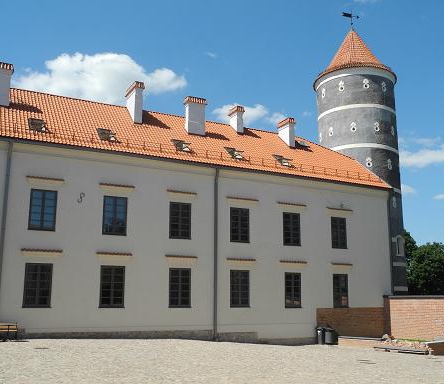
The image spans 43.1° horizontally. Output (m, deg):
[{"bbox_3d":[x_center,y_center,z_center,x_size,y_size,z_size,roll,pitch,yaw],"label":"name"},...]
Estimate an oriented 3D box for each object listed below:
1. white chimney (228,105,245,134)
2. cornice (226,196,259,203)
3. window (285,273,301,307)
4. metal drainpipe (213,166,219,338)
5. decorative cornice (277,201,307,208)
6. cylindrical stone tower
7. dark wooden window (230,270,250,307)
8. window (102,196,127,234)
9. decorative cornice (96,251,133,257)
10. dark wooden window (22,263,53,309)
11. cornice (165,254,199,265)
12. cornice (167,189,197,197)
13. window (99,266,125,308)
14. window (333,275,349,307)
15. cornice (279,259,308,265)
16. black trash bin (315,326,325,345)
[{"bbox_3d":[1.089,-5.055,40.583,0.660,1.992,1.200,6,-13,-28],"label":"white chimney"},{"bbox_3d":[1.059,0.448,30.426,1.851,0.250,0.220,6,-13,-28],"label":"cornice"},{"bbox_3d":[4.420,6.089,35.034,1.323,2.167,0.180,6,-13,-28],"label":"window"},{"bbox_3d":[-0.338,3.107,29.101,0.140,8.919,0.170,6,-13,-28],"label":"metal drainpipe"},{"bbox_3d":[4.478,0.854,35.931,2.145,0.247,0.250,6,-13,-28],"label":"decorative cornice"},{"bbox_3d":[11.781,-1.512,47.910,7.050,27.000,7.050,0,-12,0],"label":"cylindrical stone tower"},{"bbox_3d":[1.047,5.729,33.262,1.323,2.167,0.180,6,-13,-28],"label":"dark wooden window"},{"bbox_3d":[-5.152,1.135,27.032,1.178,1.870,0.140,6,-13,-28],"label":"window"},{"bbox_3d":[-5.692,3.353,29.867,1.924,0.240,0.250,6,-13,-28],"label":"decorative cornice"},{"bbox_3d":[-9.132,4.641,27.914,1.323,2.167,0.180,6,-13,-28],"label":"dark wooden window"},{"bbox_3d":[-2.032,3.355,28.127,1.720,0.320,0.220,6,-13,-28],"label":"cornice"},{"bbox_3d":[-2.229,0.134,31.416,1.850,0.330,0.250,6,-13,-27],"label":"cornice"},{"bbox_3d":[-5.793,4.998,29.668,1.323,2.167,0.180,6,-13,-28],"label":"window"},{"bbox_3d":[7.494,6.264,35.469,1.208,2.086,0.150,6,-13,-27],"label":"window"},{"bbox_3d":[4.022,3.979,31.341,1.795,0.260,0.220,6,-13,-28],"label":"cornice"},{"bbox_3d":[6.089,8.915,34.850,0.520,1.060,0.550,3,-12,-13],"label":"black trash bin"}]

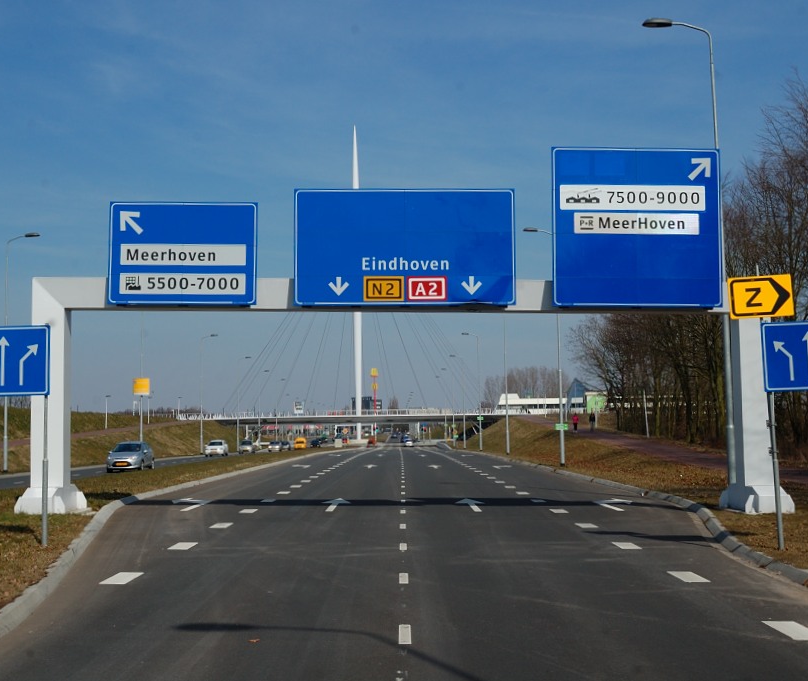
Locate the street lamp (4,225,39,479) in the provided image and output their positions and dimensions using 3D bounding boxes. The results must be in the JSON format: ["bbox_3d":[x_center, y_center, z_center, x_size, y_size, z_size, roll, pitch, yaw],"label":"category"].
[{"bbox_3d":[-19.046,0.510,55.507,1.840,12.000,0.360,-1,-5,0],"label":"street lamp"}]

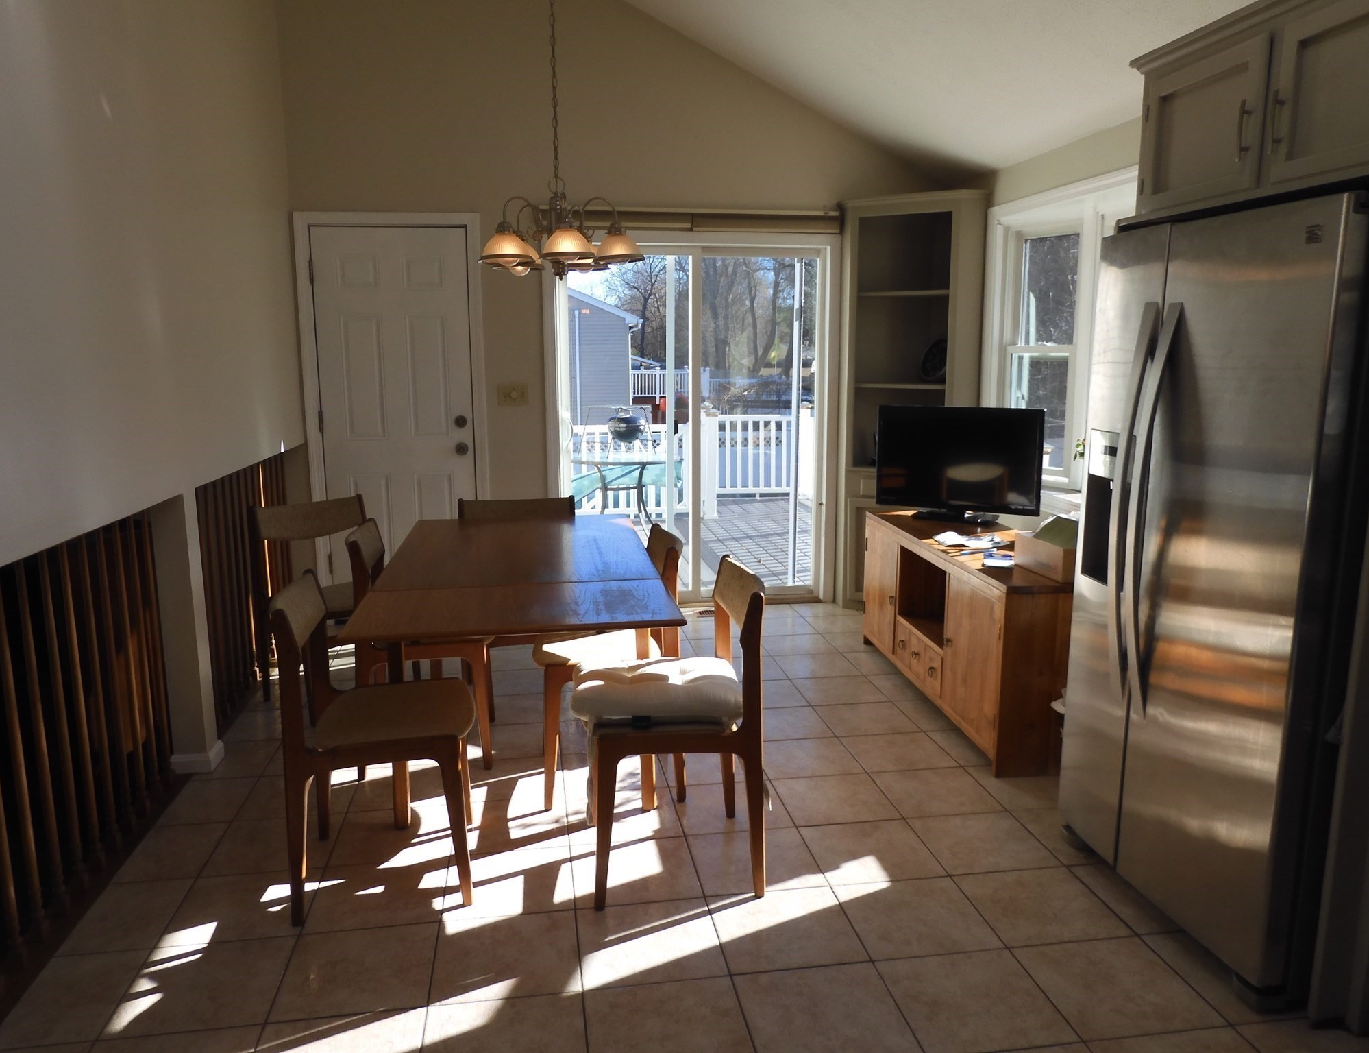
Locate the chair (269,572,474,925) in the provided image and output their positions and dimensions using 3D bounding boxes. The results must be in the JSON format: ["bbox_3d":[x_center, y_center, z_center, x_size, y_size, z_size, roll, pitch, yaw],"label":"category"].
[{"bbox_3d":[-0.832,0.560,2.677,0.505,0.831,0.485,-2,10,-12],"label":"chair"}]

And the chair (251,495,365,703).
[{"bbox_3d":[-1.434,0.316,4.039,0.505,0.831,0.485,9,14,42],"label":"chair"}]

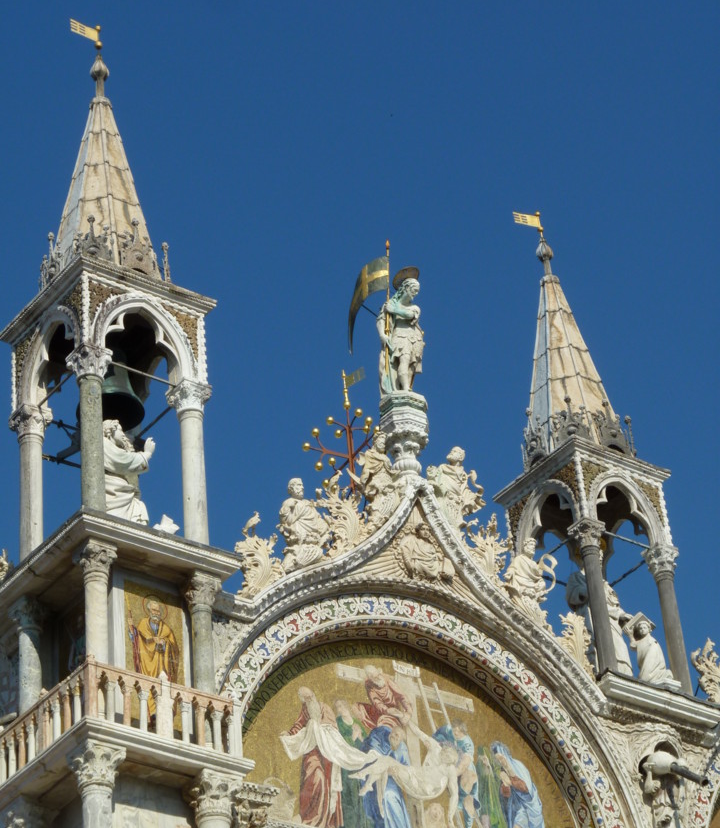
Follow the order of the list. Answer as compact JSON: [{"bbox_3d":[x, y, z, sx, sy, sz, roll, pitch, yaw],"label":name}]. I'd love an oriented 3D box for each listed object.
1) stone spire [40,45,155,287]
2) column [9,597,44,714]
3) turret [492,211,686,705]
[{"bbox_3d":[-3.561,-3.246,36.307,1.500,4.800,1.500,19,-41,-31],"label":"stone spire"},{"bbox_3d":[-4.250,3.536,33.577,0.395,2.567,0.395,19,-41,-32],"label":"column"},{"bbox_3d":[3.279,0.521,39.465,1.920,8.900,1.950,19,-41,-31],"label":"turret"}]

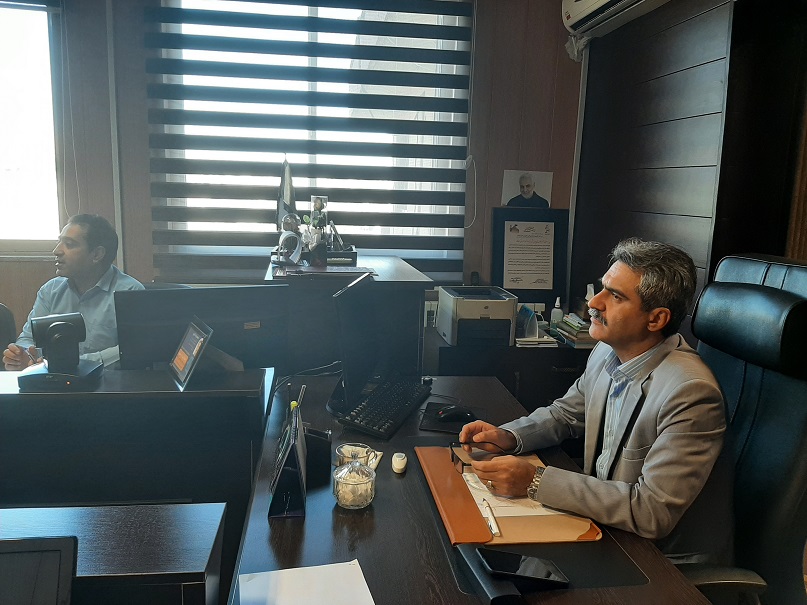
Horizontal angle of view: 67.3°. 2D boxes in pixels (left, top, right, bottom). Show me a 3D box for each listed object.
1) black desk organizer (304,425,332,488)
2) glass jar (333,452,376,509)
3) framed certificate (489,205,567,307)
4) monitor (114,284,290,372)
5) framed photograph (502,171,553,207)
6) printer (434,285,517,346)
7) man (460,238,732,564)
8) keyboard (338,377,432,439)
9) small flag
[{"bbox_3d":[-0.213,0.372,1.477,0.085,0.095,0.080,0,10,-11],"label":"black desk organizer"},{"bbox_3d":[-0.108,0.388,1.352,0.095,0.110,0.095,0,10,-8],"label":"glass jar"},{"bbox_3d":[0.755,-0.274,3.615,0.470,0.575,0.025,0,3,-8],"label":"framed certificate"},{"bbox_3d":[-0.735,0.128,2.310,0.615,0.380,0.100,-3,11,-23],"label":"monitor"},{"bbox_3d":[0.726,-0.668,3.549,0.294,0.208,0.015,0,3,-8],"label":"framed photograph"},{"bbox_3d":[0.401,0.076,3.361,0.348,0.260,0.360,0,10,-9],"label":"printer"},{"bbox_3d":[0.427,0.512,1.483,0.670,1.330,0.560,-2,11,-18],"label":"man"},{"bbox_3d":[-0.043,0.327,1.904,0.165,0.035,0.450,5,11,18],"label":"keyboard"},{"bbox_3d":[-0.546,-0.495,2.829,0.100,0.350,0.070,0,10,-8],"label":"small flag"}]

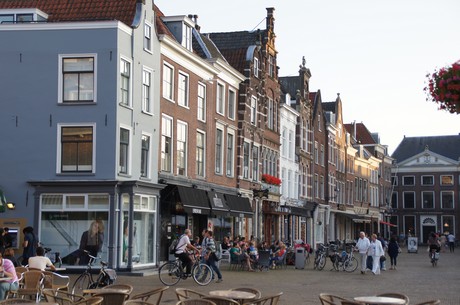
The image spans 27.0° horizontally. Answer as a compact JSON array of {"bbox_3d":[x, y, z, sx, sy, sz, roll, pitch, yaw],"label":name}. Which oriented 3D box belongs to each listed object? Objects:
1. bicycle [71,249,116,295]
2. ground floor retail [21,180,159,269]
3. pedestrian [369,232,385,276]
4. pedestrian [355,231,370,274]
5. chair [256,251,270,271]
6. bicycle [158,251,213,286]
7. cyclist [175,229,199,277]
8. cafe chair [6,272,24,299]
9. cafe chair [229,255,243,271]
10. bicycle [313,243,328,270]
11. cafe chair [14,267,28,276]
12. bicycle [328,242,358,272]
[{"bbox_3d":[-3.293,3.056,23.300,0.600,1.130,1.780,-3,-6,33],"label":"bicycle"},{"bbox_3d":[-5.701,3.203,40.581,4.500,3.800,3.900,-1,-5,9],"label":"ground floor retail"},{"bbox_3d":[5.980,4.162,39.000,0.600,1.680,0.450,-2,-5,22],"label":"pedestrian"},{"bbox_3d":[5.540,4.203,40.000,0.620,1.770,0.450,0,-5,6],"label":"pedestrian"},{"bbox_3d":[1.491,4.805,42.200,0.570,0.910,0.620,0,-5,0],"label":"chair"},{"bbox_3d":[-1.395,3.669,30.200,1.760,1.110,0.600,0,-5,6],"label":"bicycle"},{"bbox_3d":[-1.341,3.126,29.700,0.820,1.480,0.520,0,-5,-2],"label":"cyclist"},{"bbox_3d":[-4.247,2.799,18.900,0.560,0.780,0.580,-4,-6,37],"label":"cafe chair"},{"bbox_3d":[0.291,4.872,42.800,0.620,0.870,0.580,2,-5,-25],"label":"cafe chair"},{"bbox_3d":[4.266,4.995,45.100,0.600,1.100,1.750,2,-5,-16],"label":"bicycle"},{"bbox_3d":[-5.614,3.467,25.700,0.570,0.760,0.580,-2,-5,21],"label":"cafe chair"},{"bbox_3d":[4.983,4.706,42.000,1.750,1.100,0.600,-4,-7,43],"label":"bicycle"}]

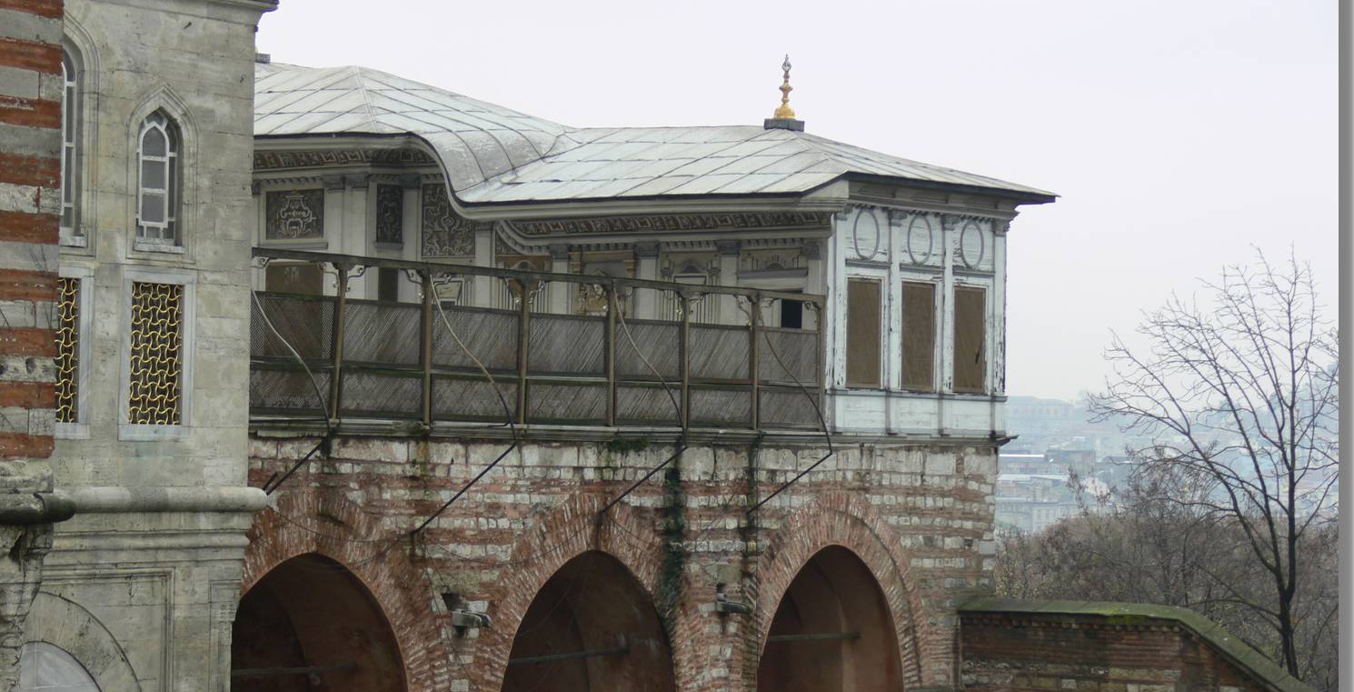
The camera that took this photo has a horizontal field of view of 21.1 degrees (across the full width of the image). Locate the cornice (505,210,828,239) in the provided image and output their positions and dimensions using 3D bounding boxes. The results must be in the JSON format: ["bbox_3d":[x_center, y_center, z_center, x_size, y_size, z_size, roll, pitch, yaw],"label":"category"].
[{"bbox_3d":[-0.233,-2.017,60.516,6.902,0.380,0.400,0,-2,39],"label":"cornice"}]

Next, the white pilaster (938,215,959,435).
[{"bbox_3d":[4.496,-0.357,60.675,0.200,3.674,0.320,0,-2,39],"label":"white pilaster"}]

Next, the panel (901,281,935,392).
[{"bbox_3d":[3.984,-0.146,60.160,0.060,1.768,0.925,0,-2,39],"label":"panel"}]

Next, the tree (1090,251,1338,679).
[{"bbox_3d":[11.597,2.989,73.858,6.706,9.842,6.489,1,-2,0],"label":"tree"}]

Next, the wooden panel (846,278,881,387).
[{"bbox_3d":[3.034,-0.198,59.002,0.060,1.743,0.908,0,-2,39],"label":"wooden panel"}]

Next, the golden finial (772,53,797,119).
[{"bbox_3d":[1.860,-4.422,62.199,0.364,1.111,0.364,1,-2,0],"label":"golden finial"}]

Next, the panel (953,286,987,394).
[{"bbox_3d":[4.939,-0.101,61.322,0.060,1.769,0.932,0,-2,39],"label":"panel"}]

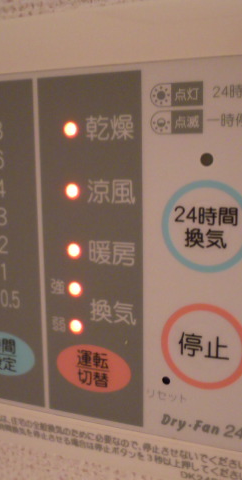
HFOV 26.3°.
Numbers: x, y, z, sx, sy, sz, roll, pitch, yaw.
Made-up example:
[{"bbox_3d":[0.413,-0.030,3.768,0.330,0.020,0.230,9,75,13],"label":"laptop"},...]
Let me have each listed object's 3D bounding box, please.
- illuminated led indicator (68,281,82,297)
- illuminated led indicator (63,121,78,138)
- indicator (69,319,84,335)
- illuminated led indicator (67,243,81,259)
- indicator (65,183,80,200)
[{"bbox_3d":[-0.012,0.013,0.135,0.004,0.004,0.002,3,10,22],"label":"illuminated led indicator"},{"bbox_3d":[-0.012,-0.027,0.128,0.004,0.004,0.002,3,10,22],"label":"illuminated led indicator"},{"bbox_3d":[-0.012,0.023,0.137,0.004,0.004,0.002,3,10,22],"label":"indicator"},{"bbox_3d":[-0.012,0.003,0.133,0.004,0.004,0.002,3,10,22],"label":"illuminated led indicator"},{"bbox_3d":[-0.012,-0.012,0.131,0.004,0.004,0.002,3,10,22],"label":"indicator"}]

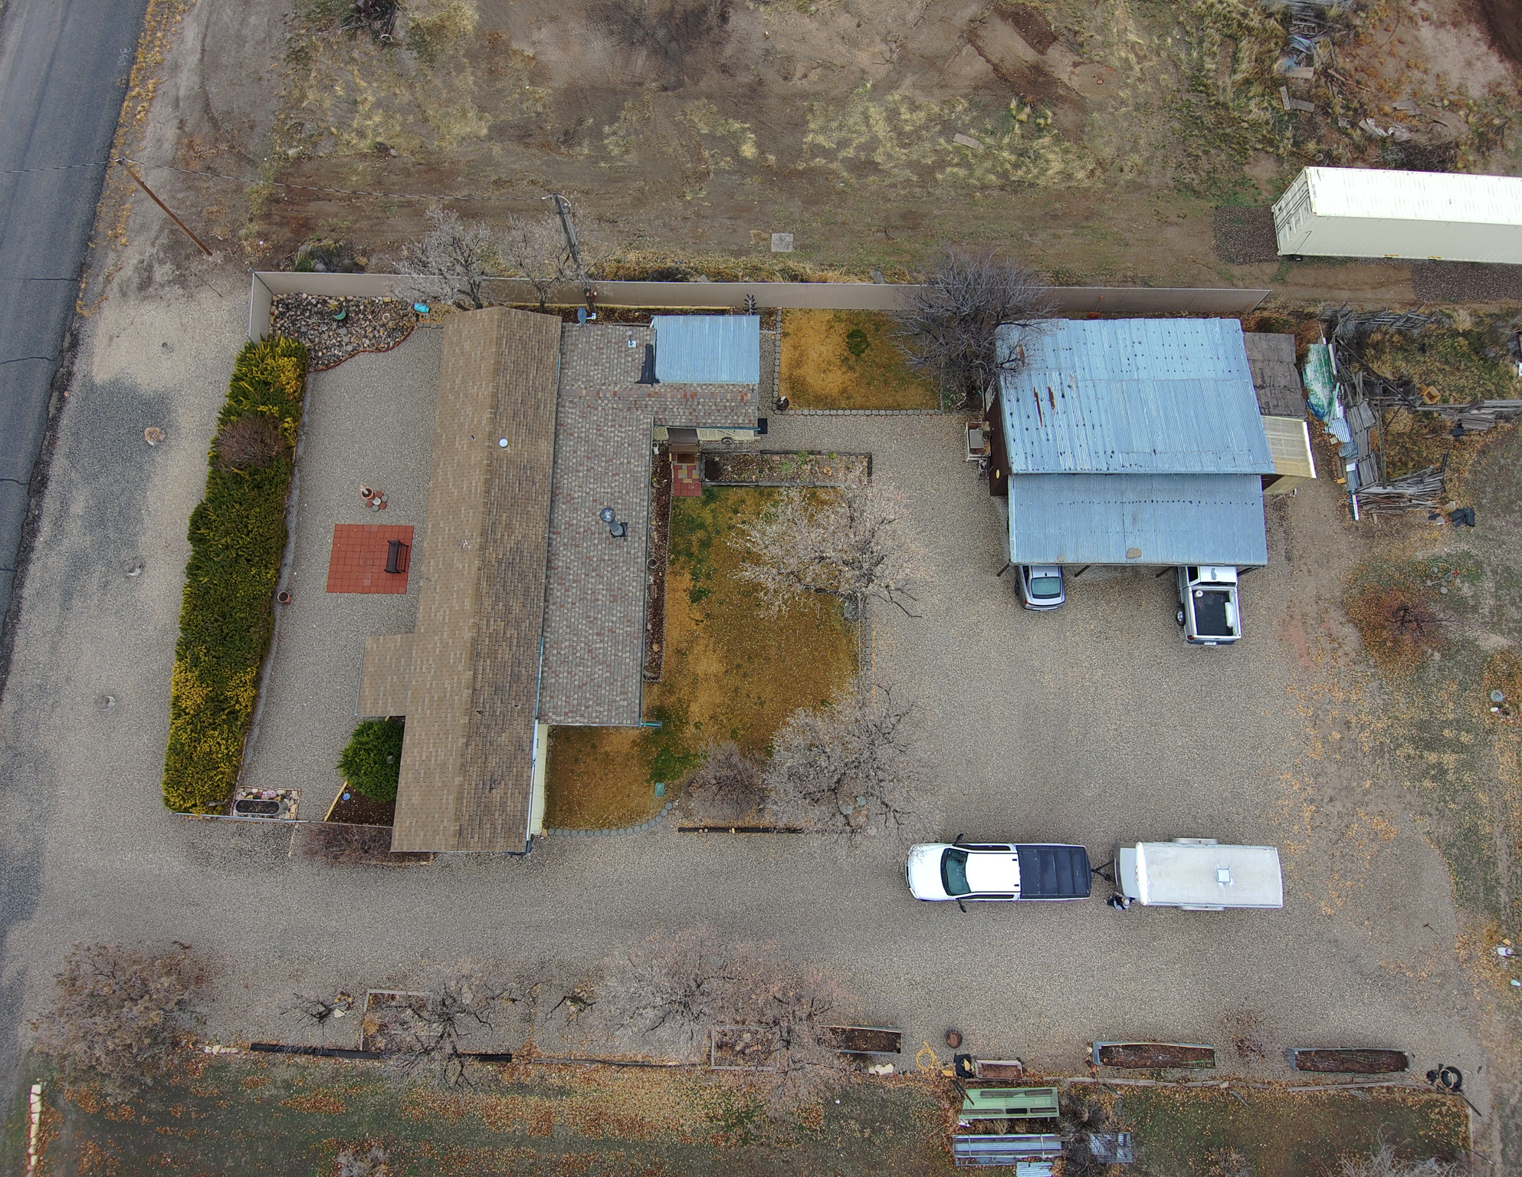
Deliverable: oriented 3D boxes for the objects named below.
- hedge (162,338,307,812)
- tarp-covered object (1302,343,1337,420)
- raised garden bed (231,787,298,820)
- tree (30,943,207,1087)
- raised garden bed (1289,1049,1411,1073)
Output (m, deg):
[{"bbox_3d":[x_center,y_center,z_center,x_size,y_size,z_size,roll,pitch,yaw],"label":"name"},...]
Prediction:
[{"bbox_3d":[-21.217,-0.969,38.559,2.750,1.600,19.400,1,75,-1],"label":"hedge"},{"bbox_3d":[24.468,-9.040,41.889,1.150,1.100,3.150,2,75,-1],"label":"tarp-covered object"},{"bbox_3d":[-19.218,8.284,36.710,2.540,0.600,1.300,4,75,0],"label":"raised garden bed"},{"bbox_3d":[-22.194,14.791,33.323,5.530,4.600,4.560,0,76,-1],"label":"tree"},{"bbox_3d":[21.815,17.543,35.386,4.250,0.550,0.820,0,76,-1],"label":"raised garden bed"}]

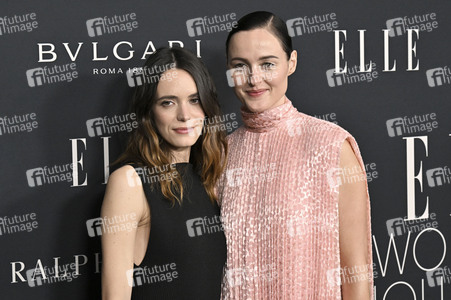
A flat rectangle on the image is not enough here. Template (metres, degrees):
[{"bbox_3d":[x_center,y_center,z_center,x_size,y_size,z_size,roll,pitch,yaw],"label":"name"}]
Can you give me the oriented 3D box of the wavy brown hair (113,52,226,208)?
[{"bbox_3d":[-0.126,-0.055,2.390,0.250,0.355,0.240,-4,4,-16],"label":"wavy brown hair"}]

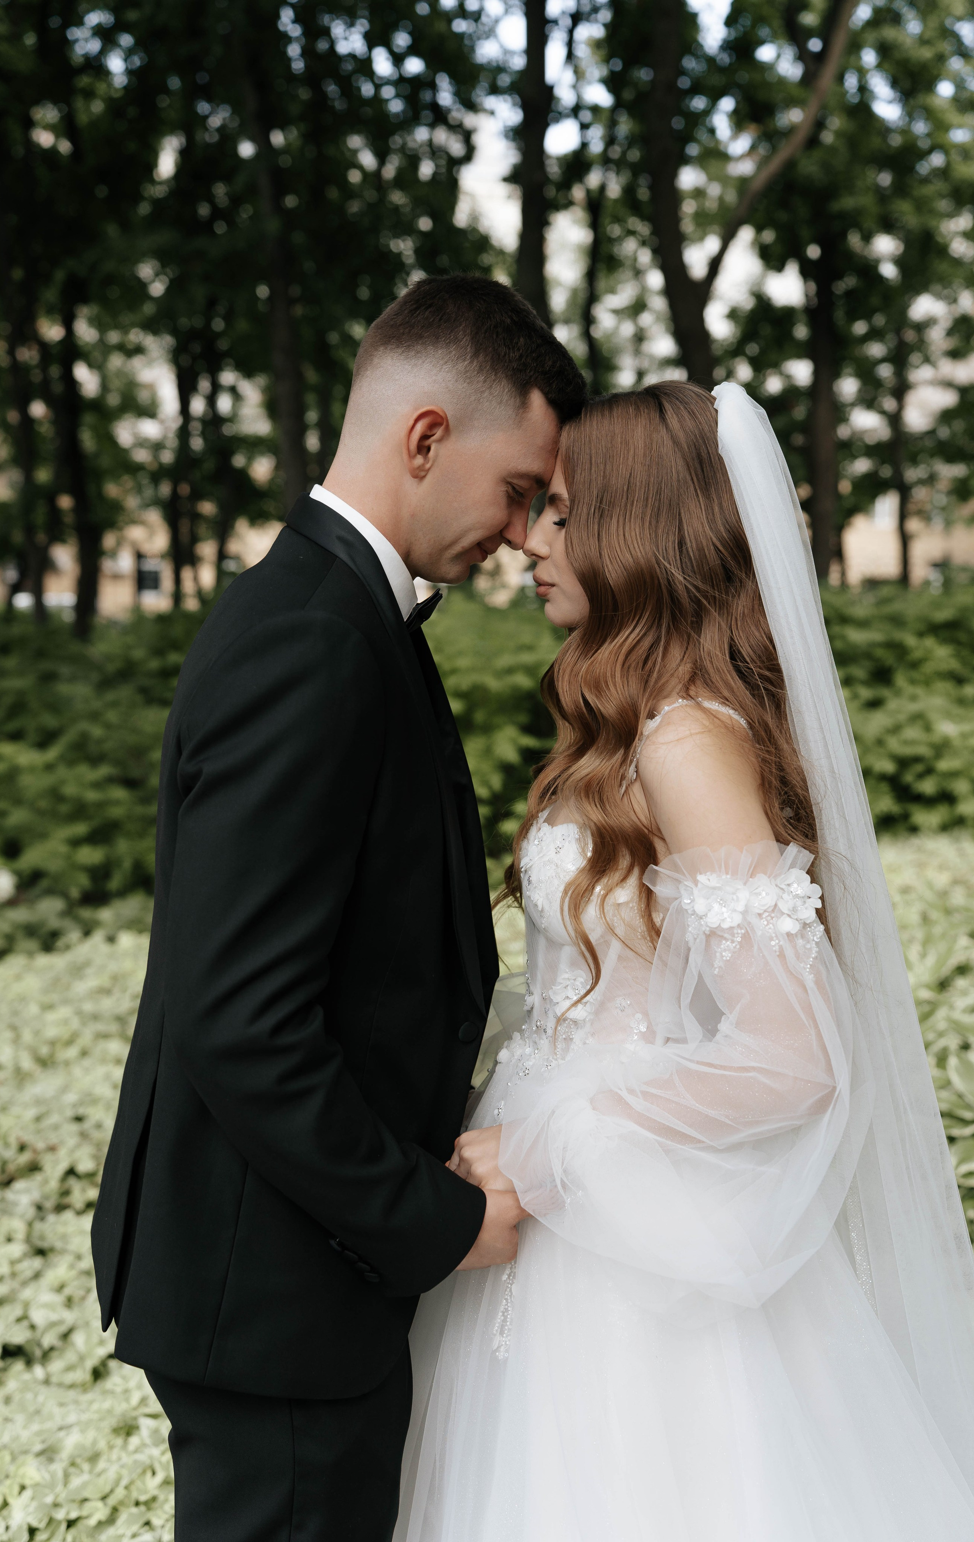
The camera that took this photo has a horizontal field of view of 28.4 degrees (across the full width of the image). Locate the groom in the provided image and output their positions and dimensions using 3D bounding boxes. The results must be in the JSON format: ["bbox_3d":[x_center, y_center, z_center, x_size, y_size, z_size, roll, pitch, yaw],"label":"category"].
[{"bbox_3d":[-0.135,0.440,1.800,0.460,1.770,0.520,0,6,-2],"label":"groom"}]

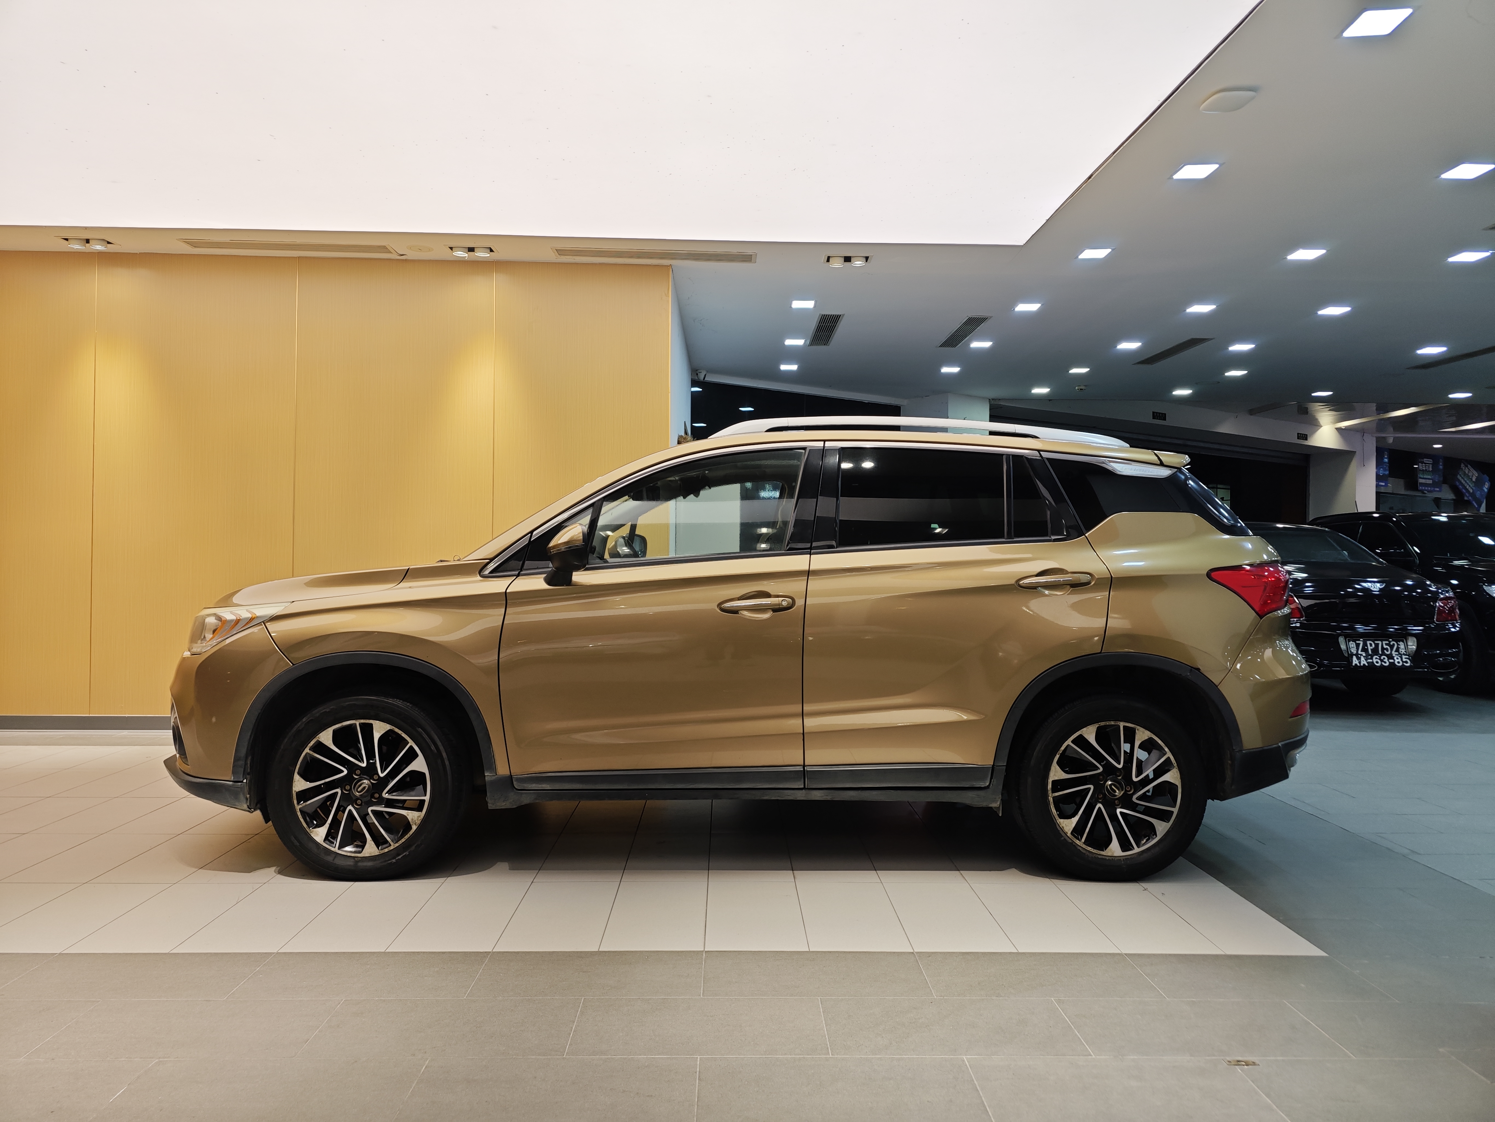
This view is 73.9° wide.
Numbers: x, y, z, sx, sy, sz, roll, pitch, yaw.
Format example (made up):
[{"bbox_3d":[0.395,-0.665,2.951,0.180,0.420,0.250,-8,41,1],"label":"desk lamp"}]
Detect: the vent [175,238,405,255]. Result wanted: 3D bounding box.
[{"bbox_3d":[-2.857,-1.974,6.210,1.268,0.030,0.207,1,0,-1],"label":"vent"}]

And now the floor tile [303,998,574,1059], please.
[{"bbox_3d":[-0.719,1.125,2.389,0.600,0.012,0.300,1,0,-1],"label":"floor tile"}]

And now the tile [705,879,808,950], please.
[{"bbox_3d":[0.022,1.130,3.157,0.300,0.012,0.600,1,0,-1],"label":"tile"}]

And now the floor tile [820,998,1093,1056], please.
[{"bbox_3d":[0.494,1.136,2.414,0.606,0.012,0.303,1,0,-1],"label":"floor tile"}]

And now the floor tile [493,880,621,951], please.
[{"bbox_3d":[-0.584,1.124,3.144,0.300,0.012,0.600,1,0,-1],"label":"floor tile"}]

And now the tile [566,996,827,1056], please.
[{"bbox_3d":[-0.113,1.131,2.403,0.600,0.012,0.300,1,0,-1],"label":"tile"}]

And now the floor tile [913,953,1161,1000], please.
[{"bbox_3d":[0.789,1.139,2.724,0.606,0.012,0.303,1,0,-1],"label":"floor tile"}]

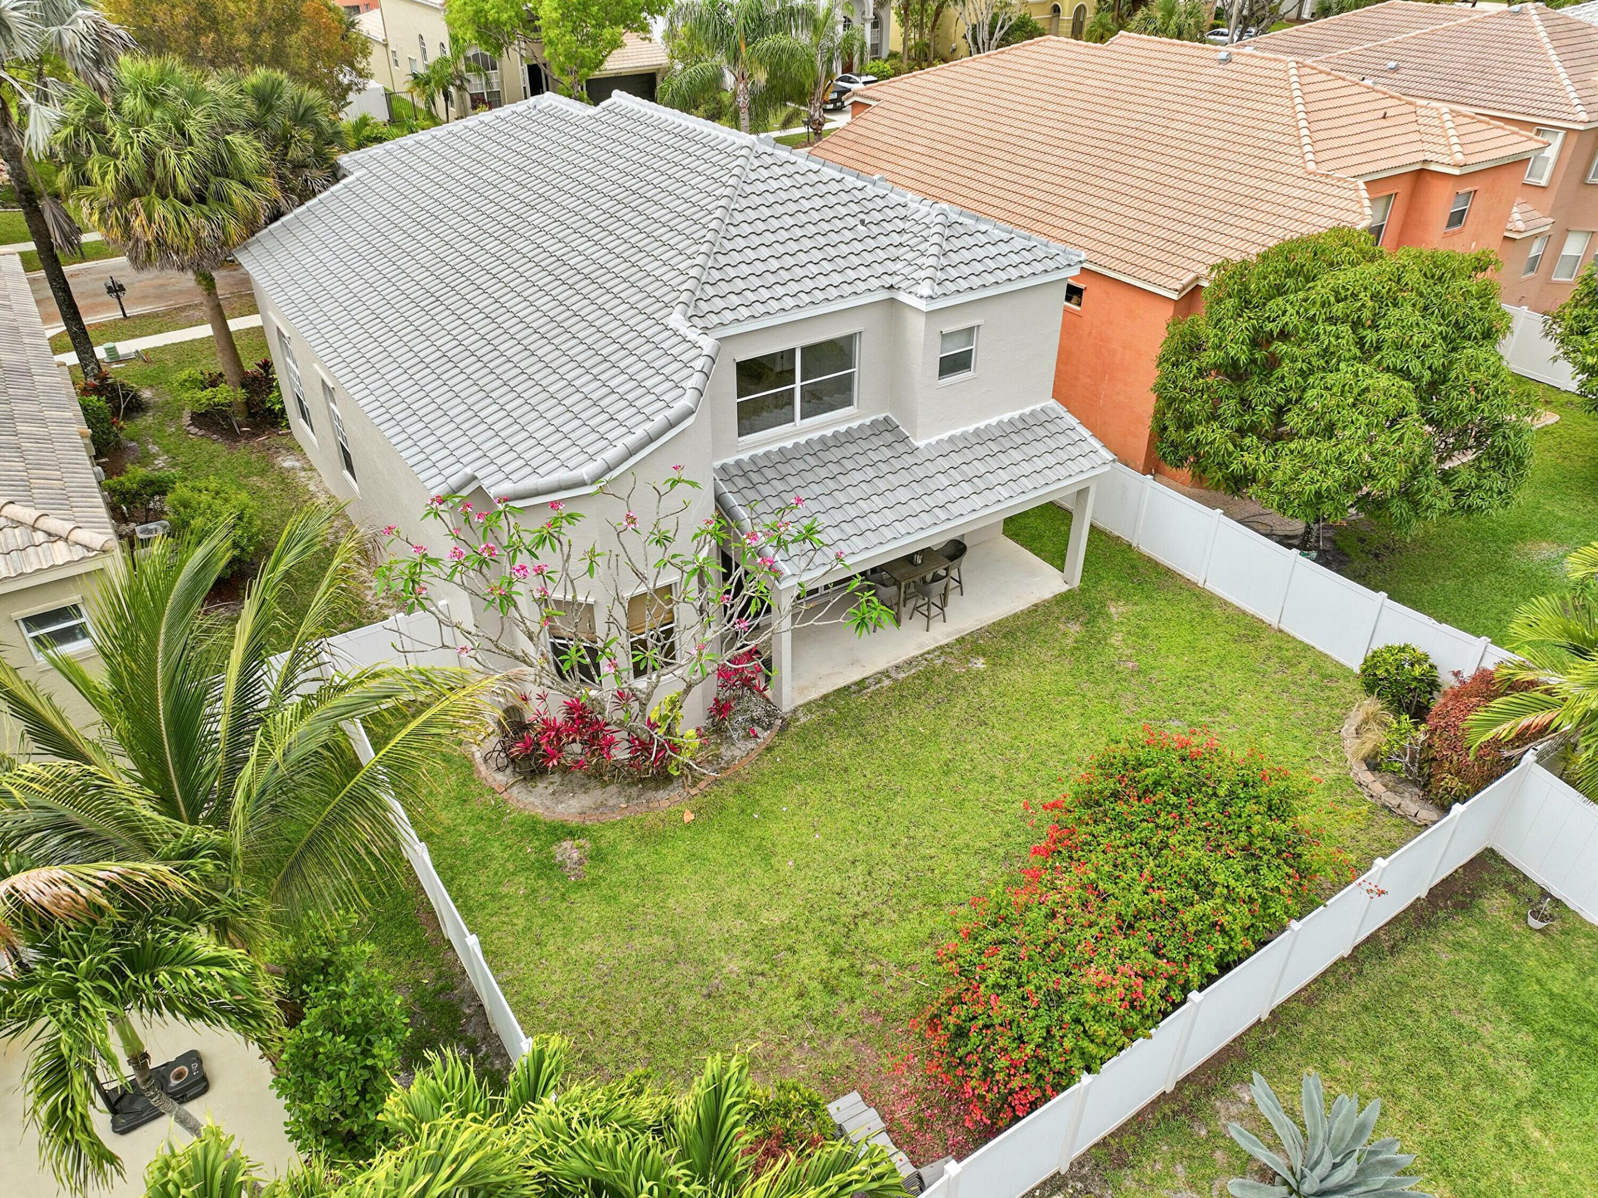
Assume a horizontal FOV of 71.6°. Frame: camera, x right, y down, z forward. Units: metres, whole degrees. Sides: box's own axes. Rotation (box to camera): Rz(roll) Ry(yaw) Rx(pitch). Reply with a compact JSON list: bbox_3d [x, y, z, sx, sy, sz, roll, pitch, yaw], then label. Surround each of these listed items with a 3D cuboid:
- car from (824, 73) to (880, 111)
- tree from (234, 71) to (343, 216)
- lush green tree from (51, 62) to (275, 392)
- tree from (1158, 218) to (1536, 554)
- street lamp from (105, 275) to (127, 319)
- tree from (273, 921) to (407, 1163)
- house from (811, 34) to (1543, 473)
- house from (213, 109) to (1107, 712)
[{"bbox_3d":[3.262,-32.920,71.540,1.950,1.650,4.800,-14,36,-21],"label":"car"},{"bbox_3d":[-14.987,-11.333,33.075,3.800,8.000,3.800,-20,38,-27],"label":"tree"},{"bbox_3d":[-15.615,-8.967,28.669,4.800,8.900,4.800,-20,38,-27],"label":"lush green tree"},{"bbox_3d":[11.168,-4.056,23.103,7.000,6.700,6.900,-20,38,-27],"label":"tree"},{"bbox_3d":[-22.845,-10.143,37.228,0.650,1.480,0.450,-20,38,-27],"label":"street lamp"},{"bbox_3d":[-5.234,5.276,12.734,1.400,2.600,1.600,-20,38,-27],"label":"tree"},{"bbox_3d":[9.534,-12.125,33.653,12.827,8.572,19.431,-20,38,-27],"label":"house"},{"bbox_3d":[-4.477,-6.533,25.284,12.764,8.509,20.168,-20,38,-27],"label":"house"}]

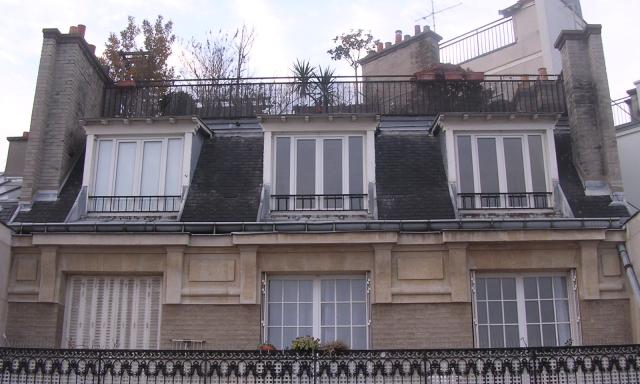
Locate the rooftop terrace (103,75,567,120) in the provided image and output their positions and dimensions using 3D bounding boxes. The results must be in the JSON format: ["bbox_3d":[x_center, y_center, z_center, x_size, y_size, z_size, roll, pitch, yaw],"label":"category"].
[{"bbox_3d":[0.292,-1.567,16.415,9.852,0.999,3.200,-1,-17,1],"label":"rooftop terrace"}]

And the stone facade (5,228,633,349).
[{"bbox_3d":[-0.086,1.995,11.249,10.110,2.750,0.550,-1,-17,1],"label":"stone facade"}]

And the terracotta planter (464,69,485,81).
[{"bbox_3d":[3.393,-2.547,15.400,0.440,0.190,0.200,0,-16,2],"label":"terracotta planter"}]

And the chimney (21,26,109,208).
[{"bbox_3d":[-4.857,-1.248,13.787,0.607,3.748,2.300,-1,-17,1],"label":"chimney"}]

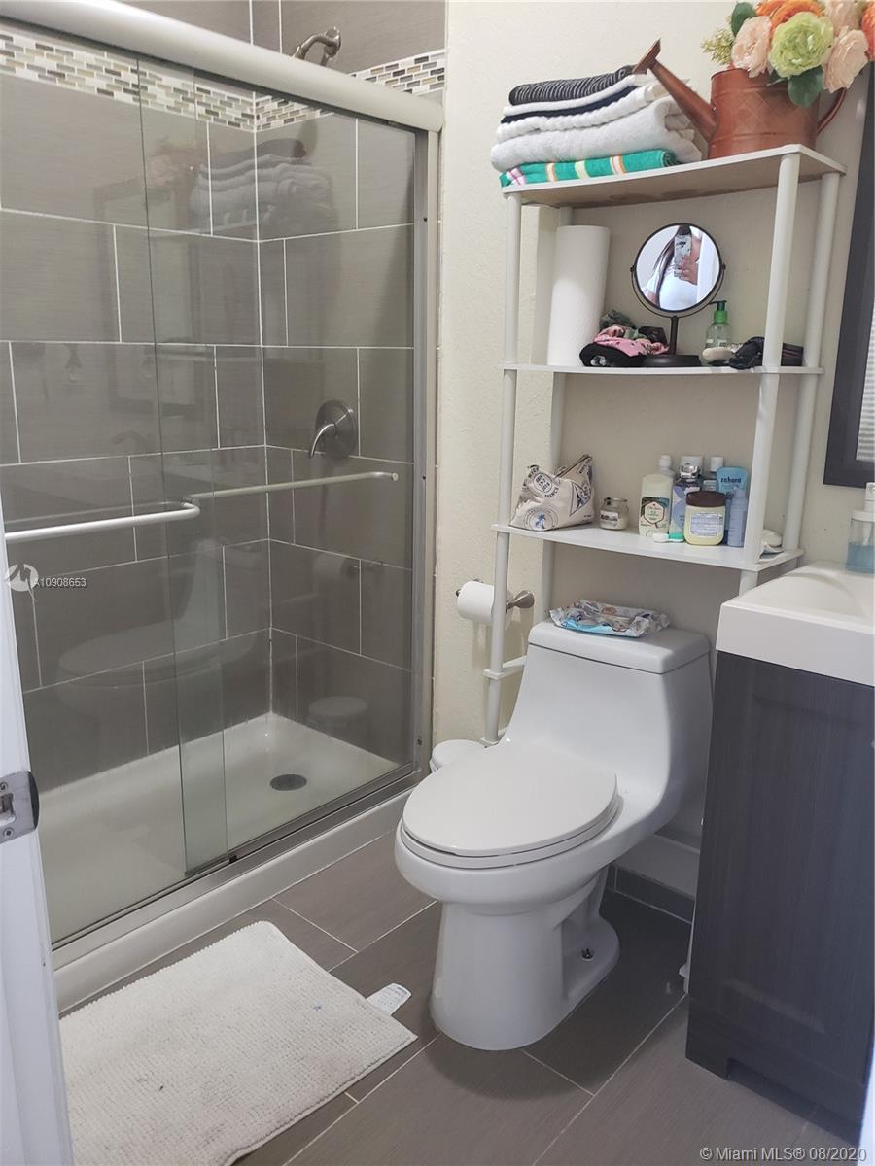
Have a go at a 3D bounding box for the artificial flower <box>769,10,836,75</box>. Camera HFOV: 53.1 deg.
[{"bbox_3d":[0.587,-0.872,1.412,0.106,0.100,0.080,6,15,17],"label":"artificial flower"}]

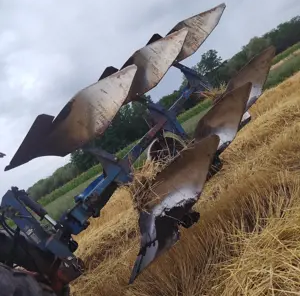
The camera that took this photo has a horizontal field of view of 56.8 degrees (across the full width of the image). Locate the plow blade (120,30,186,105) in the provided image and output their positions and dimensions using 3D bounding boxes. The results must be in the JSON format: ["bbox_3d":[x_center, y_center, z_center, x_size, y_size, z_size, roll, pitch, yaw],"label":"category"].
[{"bbox_3d":[-0.129,-0.778,2.932,1.378,0.403,0.298,-37,0,5],"label":"plow blade"}]

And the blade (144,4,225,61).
[{"bbox_3d":[0.372,-1.333,3.486,1.378,0.403,0.298,-37,0,5],"label":"blade"}]

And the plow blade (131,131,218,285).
[{"bbox_3d":[0.135,0.516,2.366,1.438,0.408,0.298,-60,-2,4],"label":"plow blade"}]

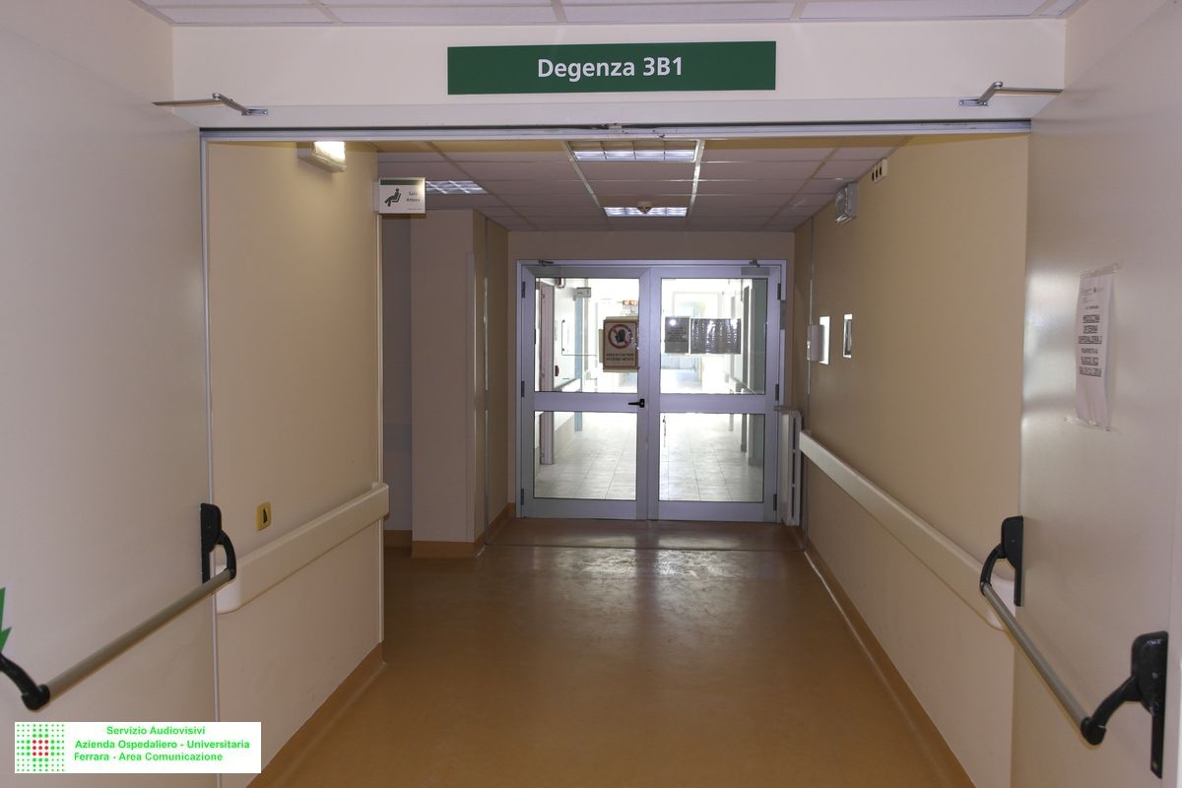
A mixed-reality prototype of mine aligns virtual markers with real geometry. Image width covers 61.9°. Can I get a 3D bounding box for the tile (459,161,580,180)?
[{"bbox_3d":[-0.353,-1.147,5.069,0.595,0.020,0.595,1,4,4],"label":"tile"}]

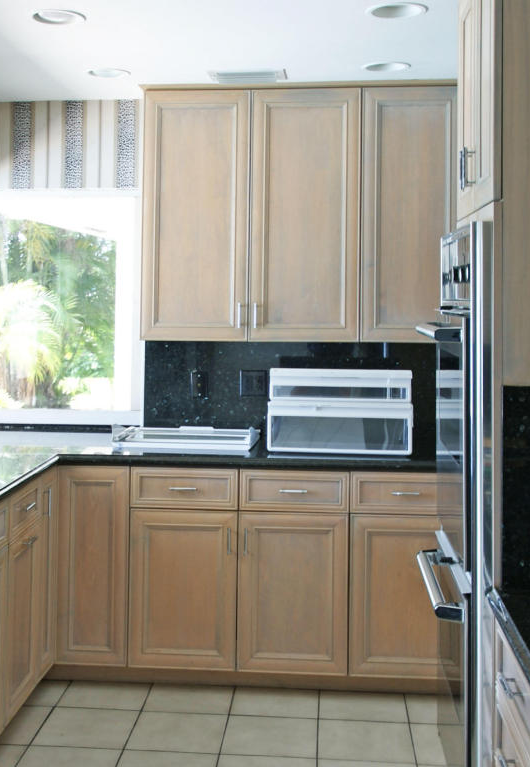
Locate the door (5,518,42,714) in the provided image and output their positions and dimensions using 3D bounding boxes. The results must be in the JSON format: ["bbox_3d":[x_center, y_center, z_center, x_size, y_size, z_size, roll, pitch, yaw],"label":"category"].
[{"bbox_3d":[-0.841,0.814,3.316,0.025,0.600,0.355,1,5,4],"label":"door"}]

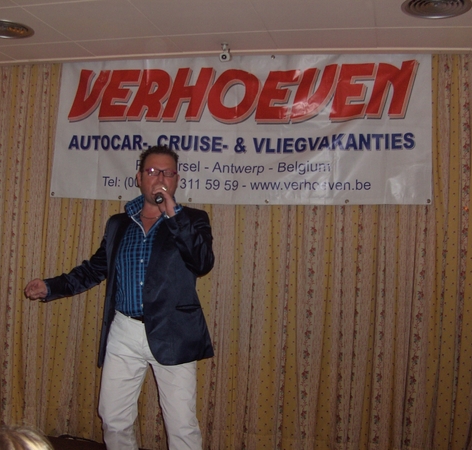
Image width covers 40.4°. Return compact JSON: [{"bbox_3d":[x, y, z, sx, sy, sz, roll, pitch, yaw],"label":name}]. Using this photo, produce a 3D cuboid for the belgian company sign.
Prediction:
[{"bbox_3d":[-0.027,-0.594,4.011,2.400,0.889,0.040,2,-2,13],"label":"belgian company sign"}]

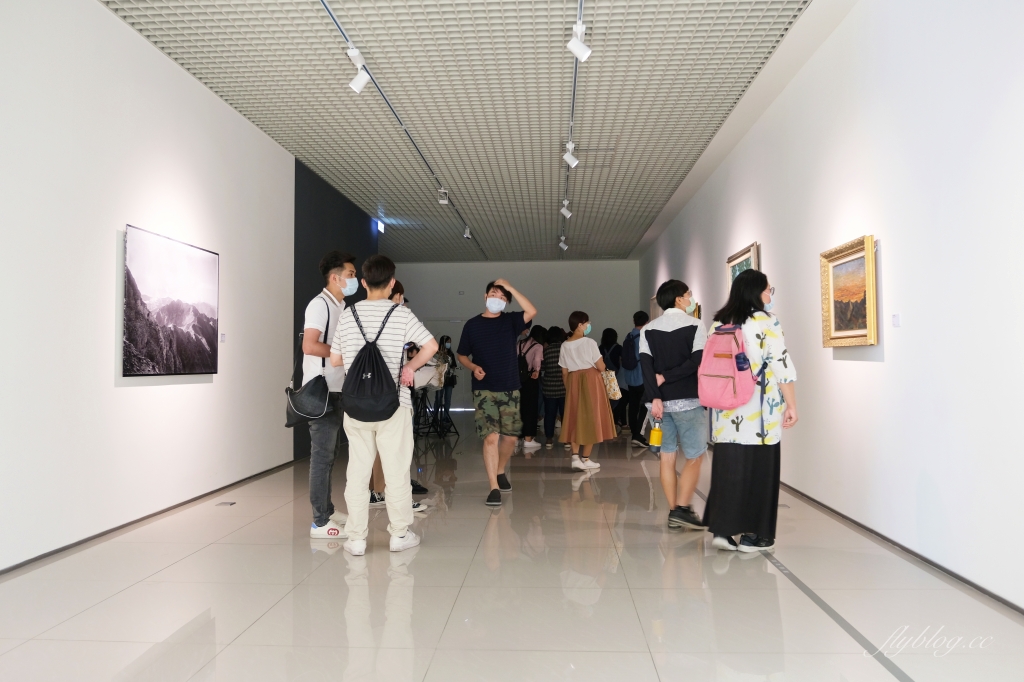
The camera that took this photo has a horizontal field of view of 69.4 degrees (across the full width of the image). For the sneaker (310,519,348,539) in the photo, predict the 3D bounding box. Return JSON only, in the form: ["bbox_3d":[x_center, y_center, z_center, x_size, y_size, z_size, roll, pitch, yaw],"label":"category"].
[{"bbox_3d":[-1.117,1.177,4.686,0.290,0.115,0.108,0,-2,3],"label":"sneaker"}]

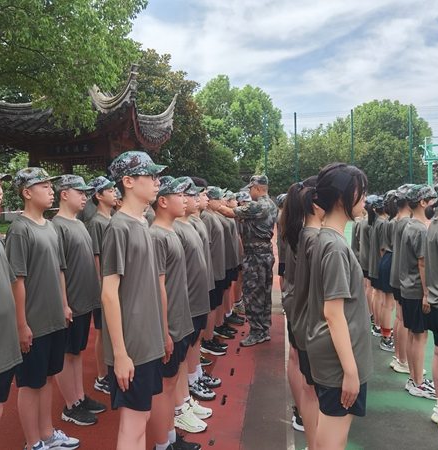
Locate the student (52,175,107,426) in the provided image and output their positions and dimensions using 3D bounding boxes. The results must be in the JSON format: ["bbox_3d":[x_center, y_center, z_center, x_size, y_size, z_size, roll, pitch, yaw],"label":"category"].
[{"bbox_3d":[-1.007,0.519,3.401,0.330,1.757,0.470,-1,3,14],"label":"student"}]

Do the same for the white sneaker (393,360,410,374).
[{"bbox_3d":[1.642,1.213,4.040,0.275,0.115,0.100,0,4,18],"label":"white sneaker"}]

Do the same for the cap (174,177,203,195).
[{"bbox_3d":[-0.229,-0.278,3.409,0.260,0.140,0.180,0,3,8],"label":"cap"}]

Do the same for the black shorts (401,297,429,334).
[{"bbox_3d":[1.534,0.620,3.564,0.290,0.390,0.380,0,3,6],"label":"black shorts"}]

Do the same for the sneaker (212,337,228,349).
[{"bbox_3d":[-0.057,1.230,4.927,0.280,0.120,0.100,-1,3,6],"label":"sneaker"}]

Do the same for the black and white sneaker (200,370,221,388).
[{"bbox_3d":[-0.129,1.292,3.929,0.280,0.120,0.105,-1,4,12],"label":"black and white sneaker"}]

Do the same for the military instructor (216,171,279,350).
[{"bbox_3d":[0.320,0.362,4.910,0.630,1.750,0.520,0,3,6],"label":"military instructor"}]

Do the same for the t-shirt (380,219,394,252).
[{"bbox_3d":[1.692,0.118,4.556,0.260,0.410,0.410,-1,3,5],"label":"t-shirt"}]

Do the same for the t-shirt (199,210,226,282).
[{"bbox_3d":[-0.072,0.209,4.871,0.280,0.720,0.440,0,3,8],"label":"t-shirt"}]

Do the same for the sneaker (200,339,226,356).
[{"bbox_3d":[-0.065,1.234,4.726,0.280,0.120,0.105,0,4,20],"label":"sneaker"}]

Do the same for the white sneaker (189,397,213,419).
[{"bbox_3d":[-0.192,1.315,3.381,0.280,0.130,0.100,-1,3,6],"label":"white sneaker"}]

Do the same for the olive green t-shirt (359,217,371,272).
[{"bbox_3d":[1.798,0.242,5.458,0.260,0.640,0.430,-1,4,8],"label":"olive green t-shirt"}]

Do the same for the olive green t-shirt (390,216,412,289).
[{"bbox_3d":[1.640,0.264,4.065,0.270,0.650,0.450,-1,4,8],"label":"olive green t-shirt"}]

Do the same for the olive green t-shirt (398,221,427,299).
[{"bbox_3d":[1.573,0.266,3.682,0.260,0.630,0.450,-1,3,7],"label":"olive green t-shirt"}]

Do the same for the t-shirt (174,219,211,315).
[{"bbox_3d":[-0.208,0.284,3.269,0.270,0.650,0.460,-1,3,10],"label":"t-shirt"}]

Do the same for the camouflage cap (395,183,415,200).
[{"bbox_3d":[1.641,-0.290,4.021,0.250,0.135,0.180,0,3,6],"label":"camouflage cap"}]

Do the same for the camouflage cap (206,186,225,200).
[{"bbox_3d":[-0.063,-0.311,4.743,0.265,0.135,0.185,-6,3,8],"label":"camouflage cap"}]

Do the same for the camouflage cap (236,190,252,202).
[{"bbox_3d":[0.349,-0.417,6.737,0.250,0.140,0.180,0,3,8],"label":"camouflage cap"}]

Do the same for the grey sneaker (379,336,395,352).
[{"bbox_3d":[1.763,1.191,4.716,0.270,0.130,0.100,0,4,25],"label":"grey sneaker"}]

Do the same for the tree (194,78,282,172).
[{"bbox_3d":[1.238,-5.966,34.814,7.300,10.200,7.300,-1,4,8],"label":"tree"}]

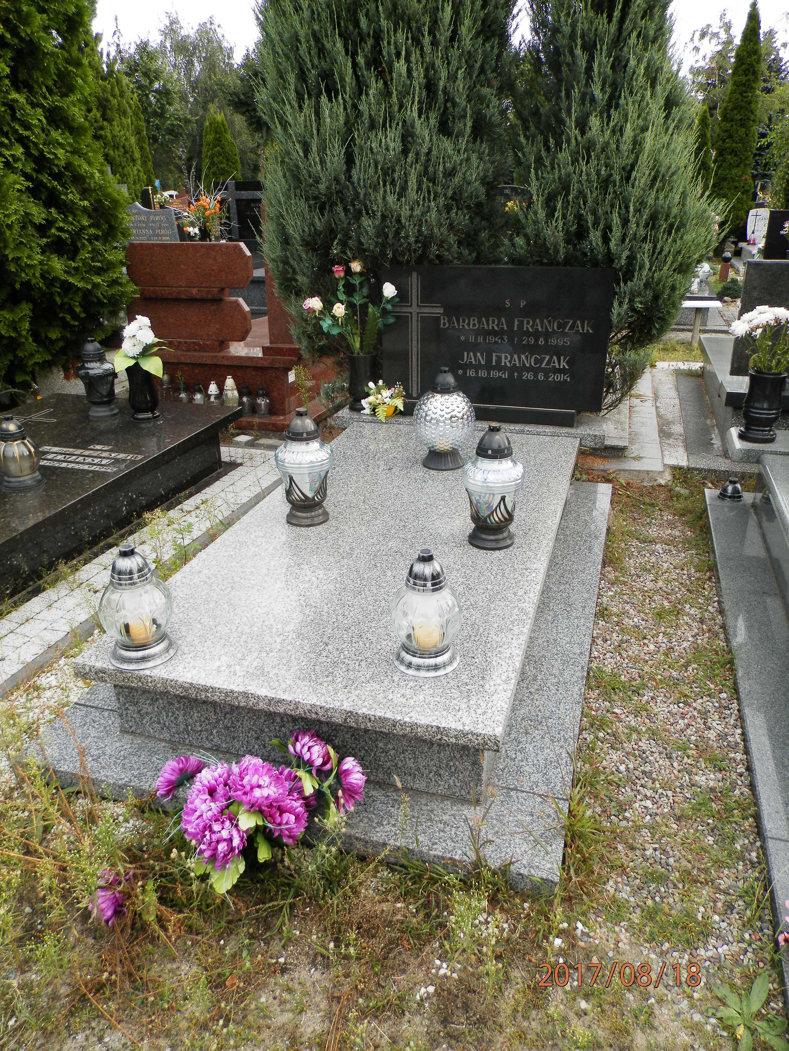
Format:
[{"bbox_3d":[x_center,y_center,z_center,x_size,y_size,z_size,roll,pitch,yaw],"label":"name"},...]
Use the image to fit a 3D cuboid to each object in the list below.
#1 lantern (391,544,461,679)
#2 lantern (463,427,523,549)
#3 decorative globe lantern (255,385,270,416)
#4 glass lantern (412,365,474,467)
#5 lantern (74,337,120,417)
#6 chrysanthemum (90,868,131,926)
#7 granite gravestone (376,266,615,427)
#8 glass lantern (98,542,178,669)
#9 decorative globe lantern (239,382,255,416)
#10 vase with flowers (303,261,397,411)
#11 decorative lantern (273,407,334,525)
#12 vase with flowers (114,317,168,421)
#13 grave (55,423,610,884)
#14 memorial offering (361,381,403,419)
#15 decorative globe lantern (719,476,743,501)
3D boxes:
[{"bbox_3d":[0.073,0.183,1.723,0.161,0.277,0.161,-1,22,0],"label":"lantern"},{"bbox_3d":[0.296,-0.122,2.267,0.184,0.368,0.184,6,23,16],"label":"lantern"},{"bbox_3d":[-0.745,-0.715,4.298,0.090,0.175,0.090,6,25,16],"label":"decorative globe lantern"},{"bbox_3d":[0.198,-0.431,3.018,0.244,0.384,0.244,-1,25,1],"label":"glass lantern"},{"bbox_3d":[-1.452,-0.722,3.712,0.196,0.358,0.191,6,25,16],"label":"lantern"},{"bbox_3d":[-0.559,0.735,1.496,0.087,0.092,0.092,6,23,16],"label":"chrysanthemum"},{"bbox_3d":[0.430,-0.796,3.353,0.990,0.657,0.102,6,23,16],"label":"granite gravestone"},{"bbox_3d":[-0.607,0.177,1.782,0.161,0.277,0.161,6,23,16],"label":"glass lantern"},{"bbox_3d":[-0.835,-0.723,4.312,0.093,0.182,0.093,6,25,16],"label":"decorative globe lantern"},{"bbox_3d":[-0.207,-0.877,3.556,0.440,0.670,0.300,6,23,16],"label":"vase with flowers"},{"bbox_3d":[-0.291,-0.193,2.463,0.184,0.368,0.184,-1,22,0],"label":"decorative lantern"},{"bbox_3d":[-1.217,-0.754,3.644,0.238,0.461,0.212,6,25,16],"label":"vase with flowers"},{"bbox_3d":[0.027,0.113,2.589,1.298,0.235,2.173,6,26,16],"label":"grave"},{"bbox_3d":[-0.055,-0.575,3.498,0.195,0.160,0.150,6,23,16],"label":"memorial offering"},{"bbox_3d":[1.399,-0.160,3.146,0.111,0.085,0.111,6,25,16],"label":"decorative globe lantern"}]

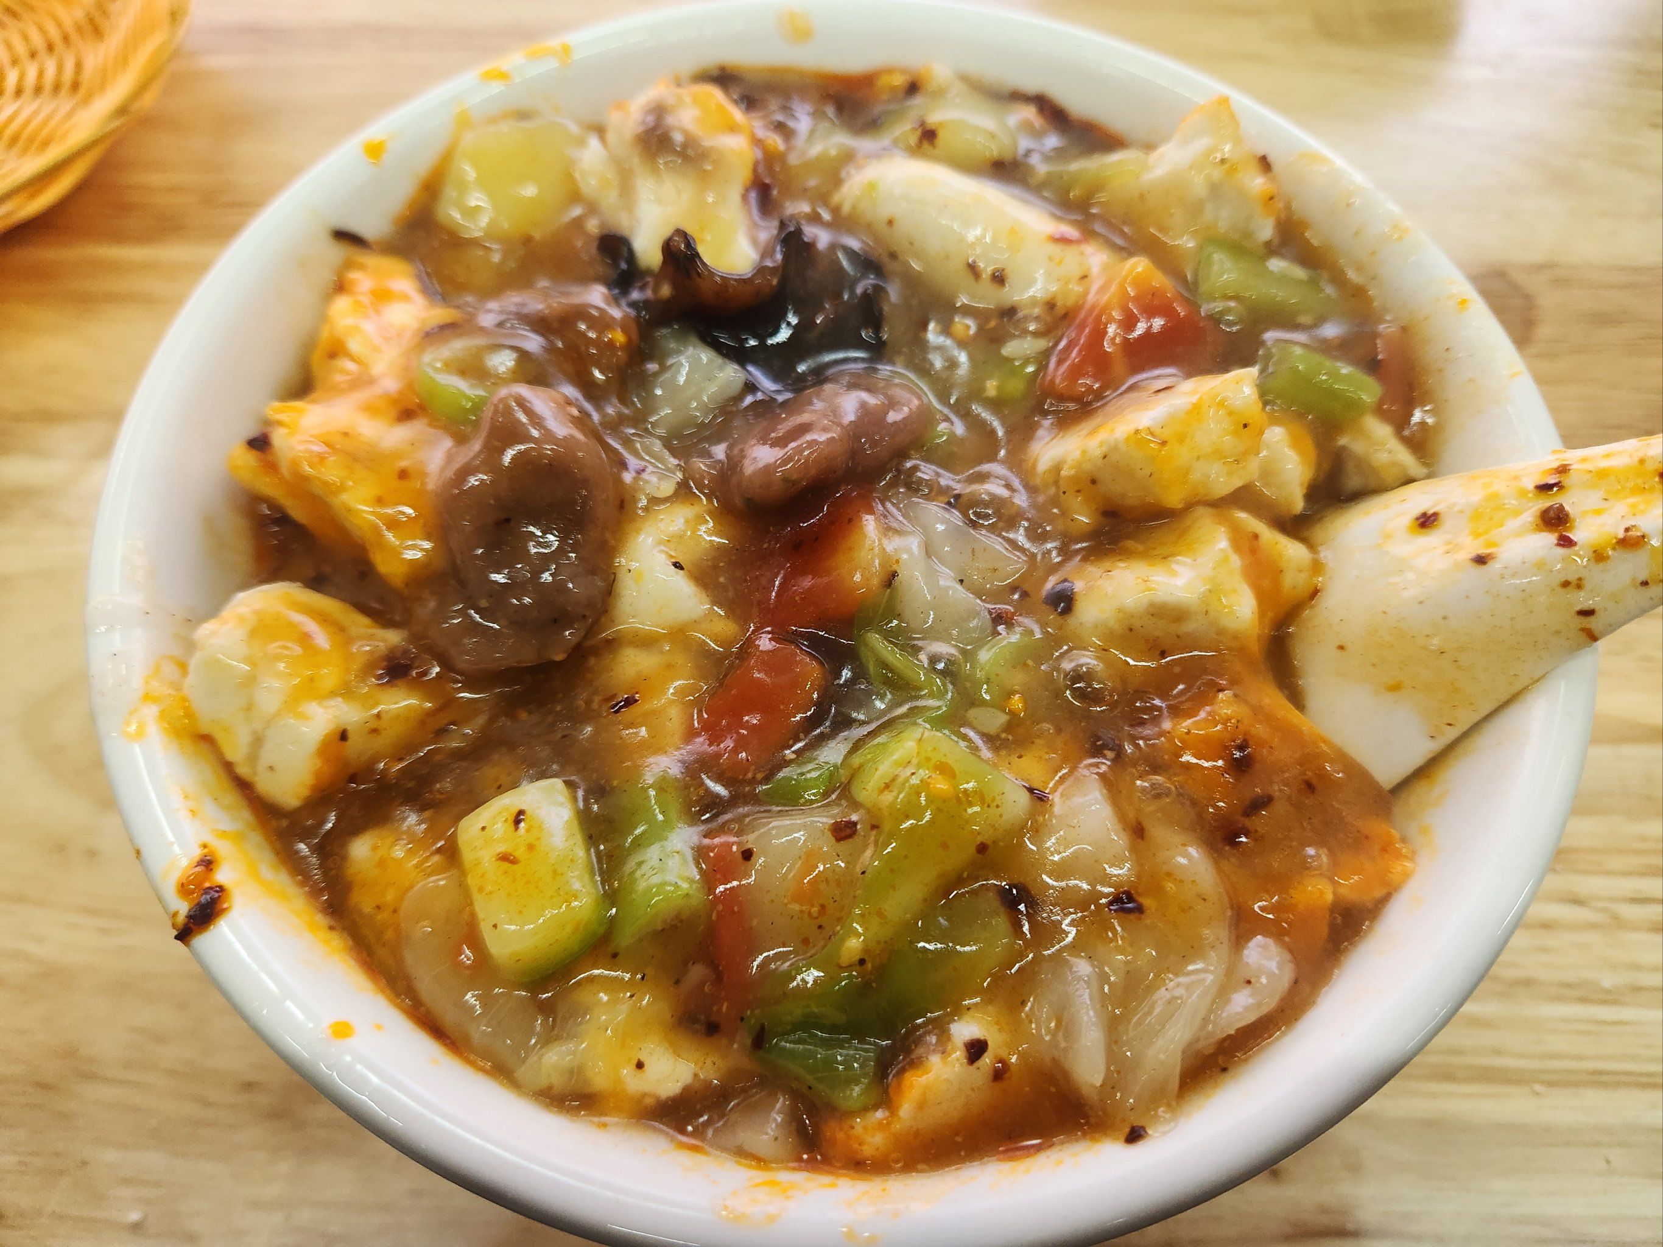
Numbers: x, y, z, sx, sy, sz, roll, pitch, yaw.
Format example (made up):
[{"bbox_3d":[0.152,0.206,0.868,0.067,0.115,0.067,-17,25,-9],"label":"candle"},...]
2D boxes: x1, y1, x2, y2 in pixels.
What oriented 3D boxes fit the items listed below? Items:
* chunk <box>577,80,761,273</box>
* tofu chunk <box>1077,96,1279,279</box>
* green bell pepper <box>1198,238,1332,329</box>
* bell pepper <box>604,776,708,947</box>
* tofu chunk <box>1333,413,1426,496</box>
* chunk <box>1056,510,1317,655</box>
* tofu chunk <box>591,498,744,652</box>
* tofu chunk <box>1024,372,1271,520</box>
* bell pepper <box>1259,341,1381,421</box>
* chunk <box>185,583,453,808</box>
[{"bbox_3d":[-0.027,-0.074,0.183,0.025,0.023,0.019,0,62,0],"label":"chunk"},{"bbox_3d":[0.057,-0.071,0.182,0.028,0.020,0.017,11,63,6],"label":"tofu chunk"},{"bbox_3d":[0.070,-0.054,0.177,0.021,0.009,0.011,18,64,9],"label":"green bell pepper"},{"bbox_3d":[-0.021,0.029,0.134,0.010,0.007,0.018,5,62,3],"label":"bell pepper"},{"bbox_3d":[0.081,-0.024,0.165,0.014,0.011,0.011,22,65,11],"label":"tofu chunk"},{"bbox_3d":[0.049,-0.005,0.153,0.032,0.017,0.016,-5,62,-3],"label":"chunk"},{"bbox_3d":[-0.023,-0.007,0.157,0.020,0.017,0.018,0,62,0],"label":"tofu chunk"},{"bbox_3d":[0.047,-0.025,0.161,0.031,0.017,0.014,-13,63,-7],"label":"tofu chunk"},{"bbox_3d":[0.074,-0.036,0.167,0.017,0.008,0.009,20,64,10],"label":"bell pepper"},{"bbox_3d":[-0.066,0.009,0.142,0.026,0.017,0.019,-22,64,-11],"label":"chunk"}]

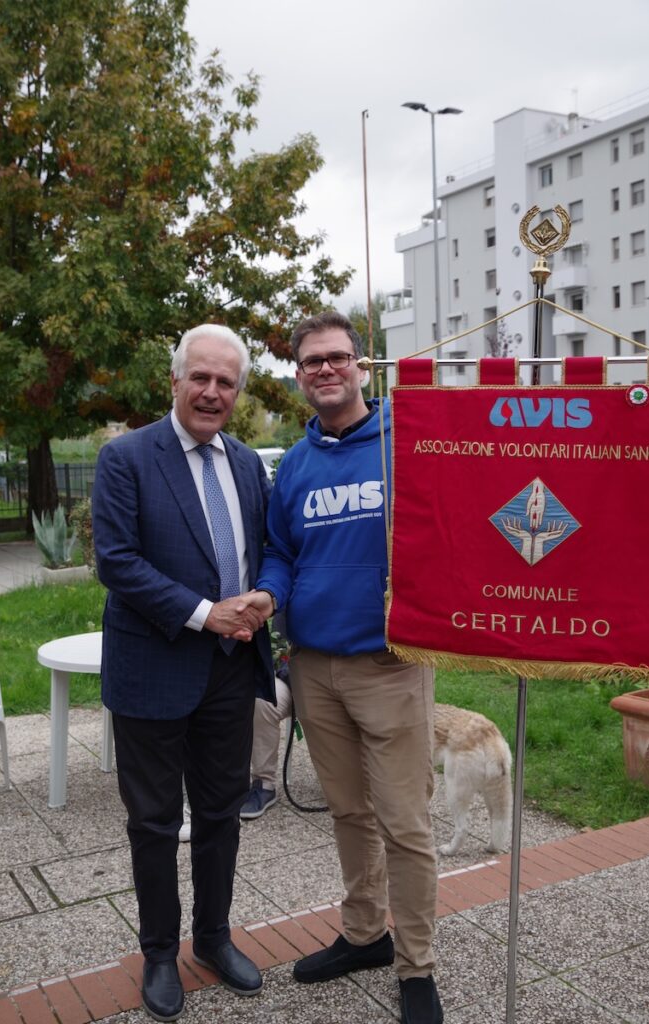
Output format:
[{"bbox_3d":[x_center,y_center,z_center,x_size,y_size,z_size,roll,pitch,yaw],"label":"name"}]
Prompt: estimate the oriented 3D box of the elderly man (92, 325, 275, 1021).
[{"bbox_3d":[-0.419,0.417,2.800,0.530,1.850,0.430,-3,4,-26],"label":"elderly man"}]

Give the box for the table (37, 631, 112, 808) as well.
[{"bbox_3d":[-0.871,0.907,4.449,0.800,0.655,0.800,-2,4,-8],"label":"table"}]

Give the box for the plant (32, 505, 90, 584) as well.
[{"bbox_3d":[-2.920,0.352,11.038,0.620,0.900,0.550,-4,5,-37],"label":"plant"}]

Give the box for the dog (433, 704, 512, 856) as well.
[{"bbox_3d":[0.330,0.964,3.996,0.260,0.630,0.880,-5,6,-44],"label":"dog"}]

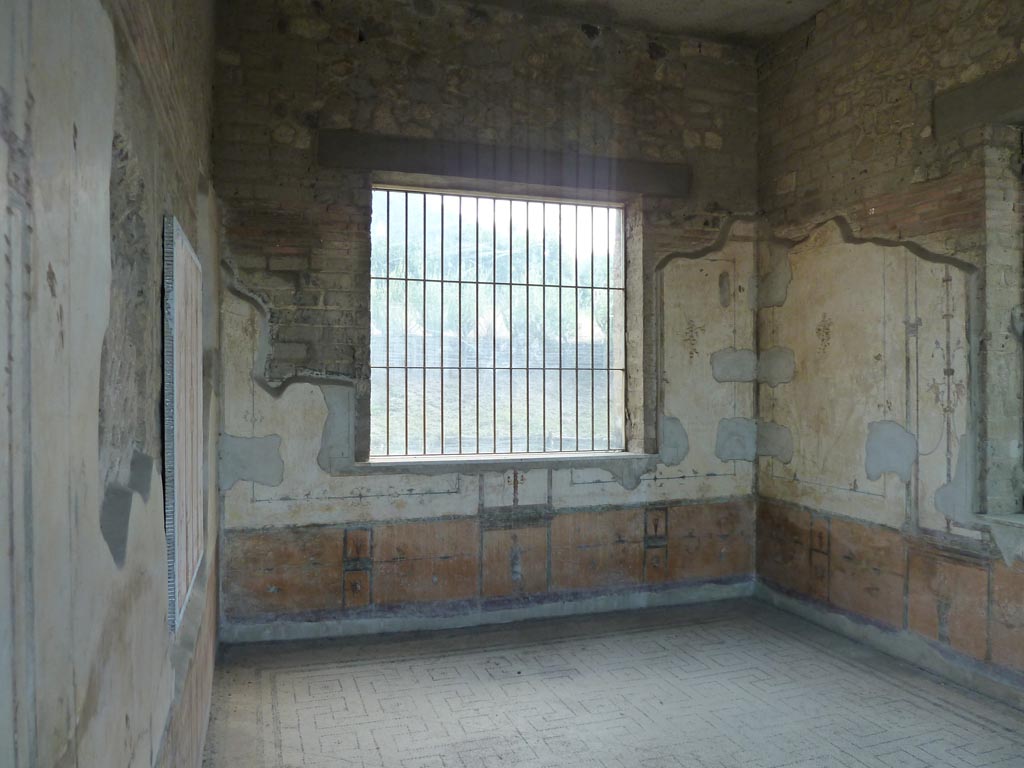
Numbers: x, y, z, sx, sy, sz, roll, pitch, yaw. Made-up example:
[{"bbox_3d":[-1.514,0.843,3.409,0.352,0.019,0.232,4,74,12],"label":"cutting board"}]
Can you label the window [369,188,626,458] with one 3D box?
[{"bbox_3d":[-0.070,-0.409,5.248,1.880,1.830,0.100,0,0,-16],"label":"window"}]

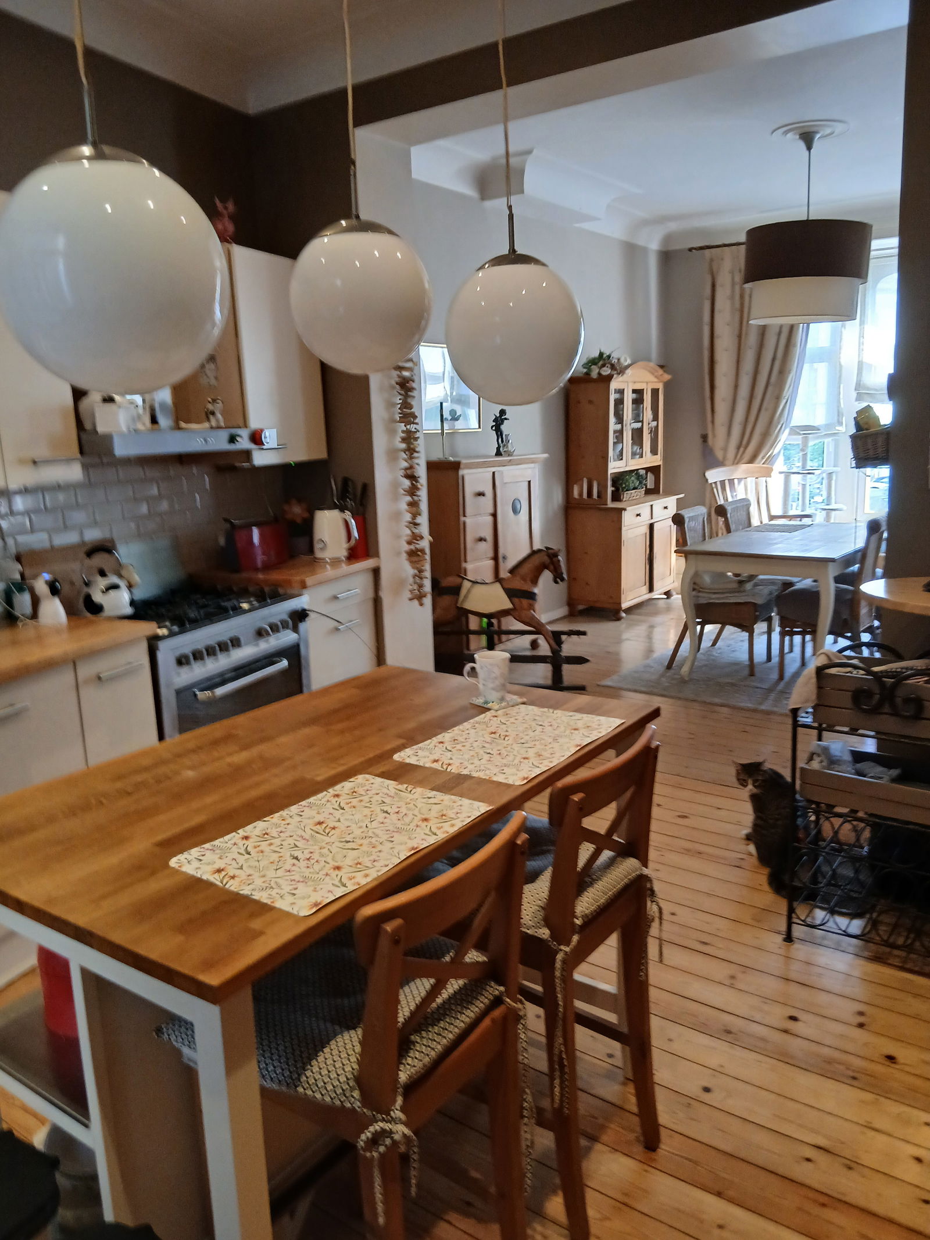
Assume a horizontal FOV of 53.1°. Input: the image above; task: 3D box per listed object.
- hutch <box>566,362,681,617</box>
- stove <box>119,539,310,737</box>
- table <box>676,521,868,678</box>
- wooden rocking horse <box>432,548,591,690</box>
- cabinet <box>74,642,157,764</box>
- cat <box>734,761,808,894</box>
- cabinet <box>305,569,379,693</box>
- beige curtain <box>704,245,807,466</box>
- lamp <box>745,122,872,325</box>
[{"bbox_3d":[1.297,-1.066,7.482,0.496,1.945,1.204,6,14,33],"label":"hutch"},{"bbox_3d":[-1.094,0.289,3.766,0.640,1.060,0.900,3,13,25],"label":"stove"},{"bbox_3d":[2.123,-0.148,5.961,0.930,0.770,1.620,7,15,38],"label":"table"},{"bbox_3d":[0.136,-0.001,5.410,1.190,0.840,0.360,1,12,12],"label":"wooden rocking horse"},{"bbox_3d":[-1.400,0.502,3.242,0.600,0.880,0.310,3,13,25],"label":"cabinet"},{"bbox_3d":[1.053,0.682,3.164,0.190,0.360,0.360,-9,13,-28],"label":"cat"},{"bbox_3d":[-0.796,0.226,4.313,0.590,0.860,0.600,3,13,24],"label":"cabinet"},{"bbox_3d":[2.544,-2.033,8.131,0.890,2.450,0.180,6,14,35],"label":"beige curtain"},{"bbox_3d":[1.989,-2.269,5.403,0.690,1.060,0.690,6,14,35],"label":"lamp"}]

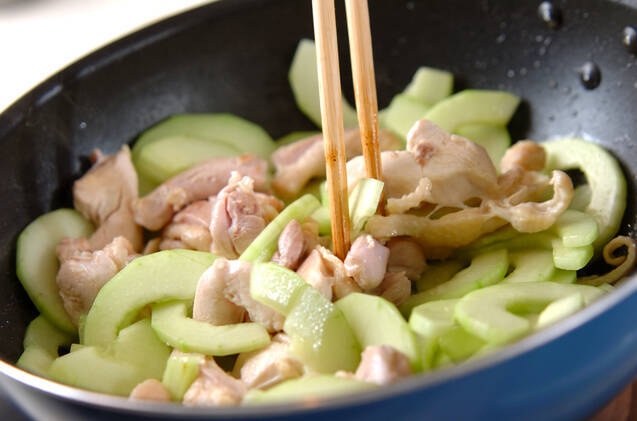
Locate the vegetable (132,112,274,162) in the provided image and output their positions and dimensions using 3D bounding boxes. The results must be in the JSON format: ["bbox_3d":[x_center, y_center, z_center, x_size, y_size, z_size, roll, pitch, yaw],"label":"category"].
[{"bbox_3d":[-0.041,-0.025,0.775,0.048,0.022,0.018,-4,32,14],"label":"vegetable"}]

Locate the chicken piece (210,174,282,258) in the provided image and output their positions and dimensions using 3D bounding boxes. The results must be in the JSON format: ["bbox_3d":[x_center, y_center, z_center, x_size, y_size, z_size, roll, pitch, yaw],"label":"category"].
[{"bbox_3d":[-0.025,0.002,0.757,0.025,0.024,0.025,-8,32,5],"label":"chicken piece"}]

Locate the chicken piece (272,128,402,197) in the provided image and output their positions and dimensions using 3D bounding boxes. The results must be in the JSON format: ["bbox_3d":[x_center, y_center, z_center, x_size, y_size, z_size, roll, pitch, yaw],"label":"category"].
[{"bbox_3d":[0.007,-0.017,0.783,0.046,0.020,0.022,-15,32,-5],"label":"chicken piece"}]

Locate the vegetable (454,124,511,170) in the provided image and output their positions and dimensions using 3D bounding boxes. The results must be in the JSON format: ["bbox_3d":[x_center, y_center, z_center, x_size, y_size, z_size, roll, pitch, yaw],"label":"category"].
[{"bbox_3d":[0.059,-0.022,0.795,0.026,0.010,0.026,-8,49,5],"label":"vegetable"}]

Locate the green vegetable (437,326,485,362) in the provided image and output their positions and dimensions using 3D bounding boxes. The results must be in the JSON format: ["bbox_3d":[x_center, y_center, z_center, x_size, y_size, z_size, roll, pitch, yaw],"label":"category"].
[{"bbox_3d":[0.043,0.041,0.655,0.019,0.013,0.016,-9,31,6],"label":"green vegetable"}]

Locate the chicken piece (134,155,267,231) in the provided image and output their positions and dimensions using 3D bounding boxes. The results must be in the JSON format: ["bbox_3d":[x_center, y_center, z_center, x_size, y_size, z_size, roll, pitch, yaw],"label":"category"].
[{"bbox_3d":[-0.040,-0.006,0.742,0.044,0.019,0.025,-15,31,-3],"label":"chicken piece"}]

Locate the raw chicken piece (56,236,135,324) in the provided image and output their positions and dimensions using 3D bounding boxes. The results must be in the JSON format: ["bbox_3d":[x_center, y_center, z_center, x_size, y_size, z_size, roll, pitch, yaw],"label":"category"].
[{"bbox_3d":[-0.074,0.023,0.718,0.026,0.021,0.023,-9,31,6],"label":"raw chicken piece"}]

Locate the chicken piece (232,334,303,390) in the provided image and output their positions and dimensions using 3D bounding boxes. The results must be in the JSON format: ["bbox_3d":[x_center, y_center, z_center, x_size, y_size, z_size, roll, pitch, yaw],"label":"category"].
[{"bbox_3d":[-0.016,0.047,0.667,0.024,0.016,0.020,-20,32,-11],"label":"chicken piece"}]

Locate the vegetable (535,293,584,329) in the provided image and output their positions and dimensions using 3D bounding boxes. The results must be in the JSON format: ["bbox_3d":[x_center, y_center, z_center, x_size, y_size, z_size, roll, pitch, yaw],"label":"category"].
[{"bbox_3d":[0.077,0.032,0.690,0.021,0.010,0.015,-35,39,-32],"label":"vegetable"}]

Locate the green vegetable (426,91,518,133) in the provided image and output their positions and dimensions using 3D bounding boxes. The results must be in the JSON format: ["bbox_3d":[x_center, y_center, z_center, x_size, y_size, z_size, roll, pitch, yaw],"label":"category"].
[{"bbox_3d":[0.053,-0.034,0.757,0.035,0.015,0.018,-20,32,-11],"label":"green vegetable"}]

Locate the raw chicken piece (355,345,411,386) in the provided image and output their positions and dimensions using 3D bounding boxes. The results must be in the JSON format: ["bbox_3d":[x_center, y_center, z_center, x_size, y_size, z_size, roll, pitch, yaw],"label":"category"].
[{"bbox_3d":[0.019,0.046,0.645,0.019,0.016,0.018,-9,31,6],"label":"raw chicken piece"}]

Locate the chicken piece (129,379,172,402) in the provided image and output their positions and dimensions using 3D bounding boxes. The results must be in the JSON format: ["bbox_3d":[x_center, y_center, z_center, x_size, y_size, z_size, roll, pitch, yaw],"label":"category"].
[{"bbox_3d":[-0.054,0.058,0.695,0.017,0.018,0.018,-8,32,5],"label":"chicken piece"}]

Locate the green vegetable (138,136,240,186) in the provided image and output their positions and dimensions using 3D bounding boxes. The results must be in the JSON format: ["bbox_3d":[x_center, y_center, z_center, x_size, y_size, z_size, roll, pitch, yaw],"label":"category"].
[{"bbox_3d":[-0.049,-0.017,0.805,0.041,0.010,0.032,5,58,-3],"label":"green vegetable"}]

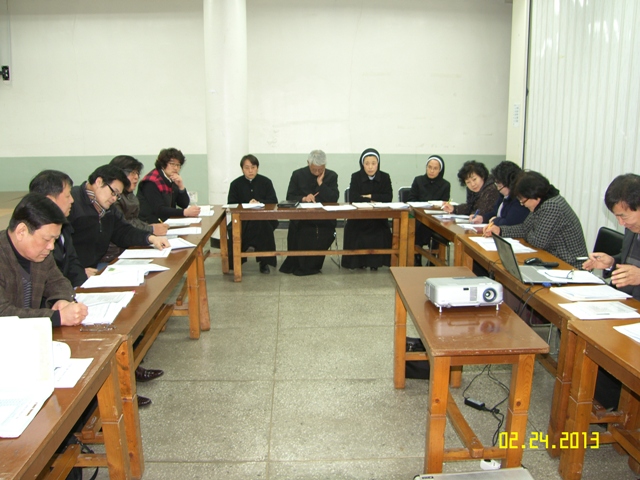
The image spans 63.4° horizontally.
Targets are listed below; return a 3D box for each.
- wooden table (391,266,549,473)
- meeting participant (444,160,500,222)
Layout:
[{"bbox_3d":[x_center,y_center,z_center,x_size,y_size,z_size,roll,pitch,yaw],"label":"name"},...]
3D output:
[{"bbox_3d":[0.643,0.640,2.568,0.439,0.727,1.148,-1,12,0],"label":"wooden table"},{"bbox_3d":[1.499,-0.121,4.789,0.680,1.240,0.580,-3,13,-11],"label":"meeting participant"}]

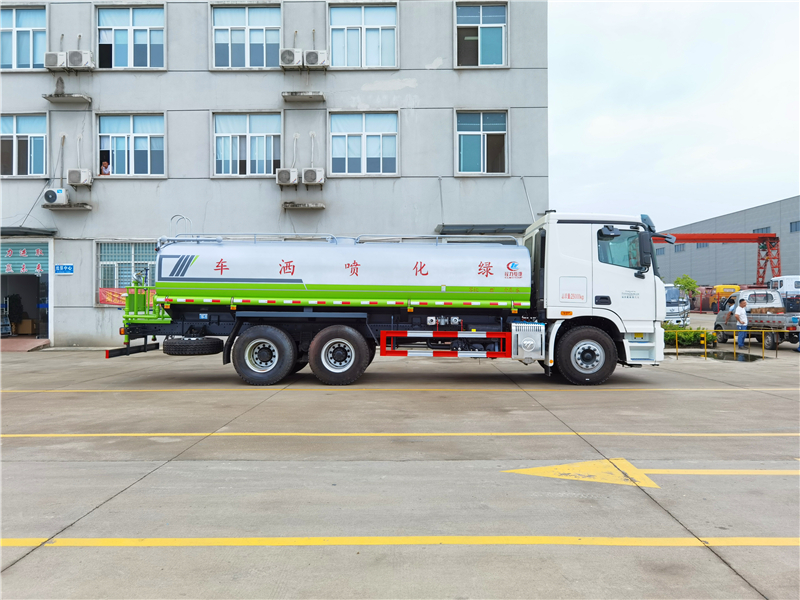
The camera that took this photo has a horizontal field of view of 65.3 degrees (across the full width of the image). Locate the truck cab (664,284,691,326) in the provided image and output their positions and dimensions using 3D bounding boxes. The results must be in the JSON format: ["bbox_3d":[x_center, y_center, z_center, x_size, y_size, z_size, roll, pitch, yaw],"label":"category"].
[{"bbox_3d":[13.639,0.289,31.844,1.850,2.100,1.750,0,0,7],"label":"truck cab"}]

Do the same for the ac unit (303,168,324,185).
[{"bbox_3d":[-2.780,-3.989,20.257,0.726,0.514,0.290,0,0,2],"label":"ac unit"}]

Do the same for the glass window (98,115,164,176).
[{"bbox_3d":[-8.525,-4.915,19.850,2.100,1.970,0.150,0,0,0],"label":"glass window"}]

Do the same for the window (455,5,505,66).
[{"bbox_3d":[2.676,-8.671,20.524,1.636,2.026,0.130,0,0,2],"label":"window"}]

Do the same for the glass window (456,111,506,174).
[{"bbox_3d":[2.604,-5.010,19.850,1.610,2.040,0.150,0,0,0],"label":"glass window"}]

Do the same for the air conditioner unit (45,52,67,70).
[{"bbox_3d":[-11.236,-7.833,20.536,0.733,0.516,0.290,0,0,2],"label":"air conditioner unit"}]

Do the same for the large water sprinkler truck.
[{"bbox_3d":[-0.150,-0.055,12.500,10.250,3.170,2.600,0,0,0],"label":"large water sprinkler truck"}]

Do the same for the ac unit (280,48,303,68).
[{"bbox_3d":[-3.508,-7.817,20.281,0.757,0.552,0.290,0,0,2],"label":"ac unit"}]

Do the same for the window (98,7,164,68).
[{"bbox_3d":[-8.549,-8.350,19.850,2.120,1.970,0.150,0,0,0],"label":"window"}]

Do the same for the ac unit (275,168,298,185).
[{"bbox_3d":[-3.628,-3.994,20.285,0.731,0.515,0.290,0,0,2],"label":"ac unit"}]

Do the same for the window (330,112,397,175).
[{"bbox_3d":[-1.190,-5.150,20.652,2.219,2.060,0.130,0,0,2],"label":"window"}]

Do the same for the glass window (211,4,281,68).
[{"bbox_3d":[-4.875,-8.342,19.850,2.180,1.960,0.150,0,0,0],"label":"glass window"}]

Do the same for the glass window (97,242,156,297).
[{"bbox_3d":[-8.509,-0.843,19.850,2.230,1.970,0.150,0,0,0],"label":"glass window"}]

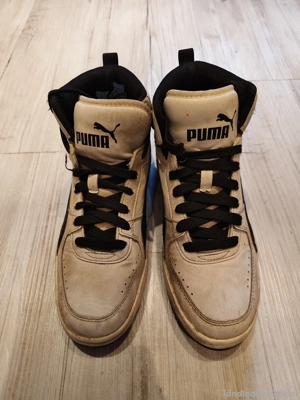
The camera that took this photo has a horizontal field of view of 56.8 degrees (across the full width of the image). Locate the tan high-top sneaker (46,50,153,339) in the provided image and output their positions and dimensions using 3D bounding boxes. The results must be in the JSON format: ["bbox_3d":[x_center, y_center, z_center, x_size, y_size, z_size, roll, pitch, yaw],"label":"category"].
[{"bbox_3d":[-0.052,-0.005,0.317,0.111,0.163,0.298,1,59,2],"label":"tan high-top sneaker"}]

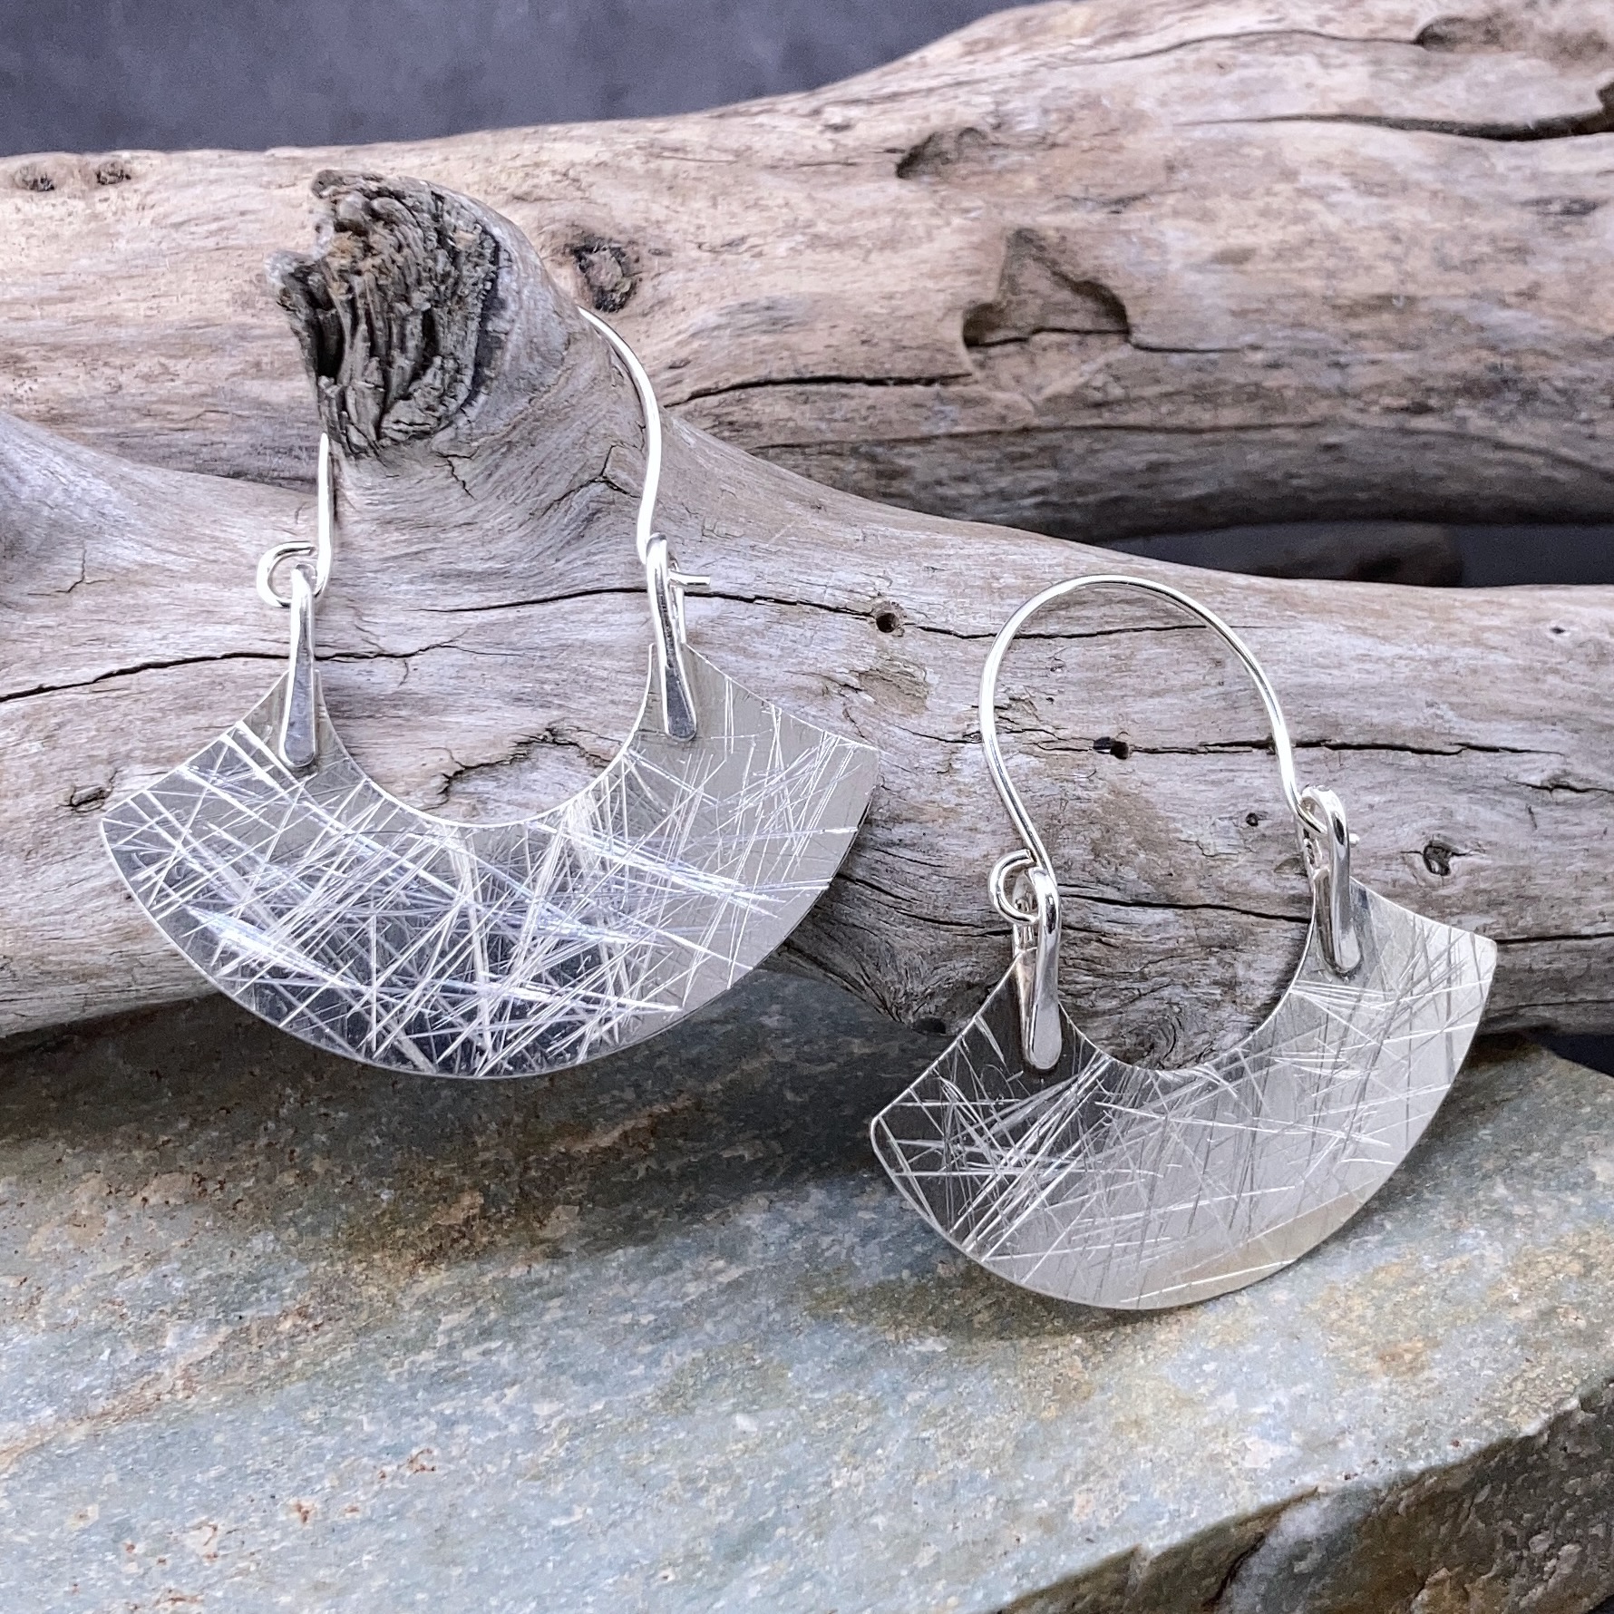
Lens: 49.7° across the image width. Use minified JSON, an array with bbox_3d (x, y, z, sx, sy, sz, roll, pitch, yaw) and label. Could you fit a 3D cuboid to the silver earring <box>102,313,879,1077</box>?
[{"bbox_3d":[-0.020,-0.009,0.108,0.049,0.050,0.006,-5,-3,-3],"label":"silver earring"}]

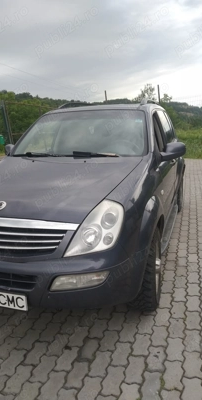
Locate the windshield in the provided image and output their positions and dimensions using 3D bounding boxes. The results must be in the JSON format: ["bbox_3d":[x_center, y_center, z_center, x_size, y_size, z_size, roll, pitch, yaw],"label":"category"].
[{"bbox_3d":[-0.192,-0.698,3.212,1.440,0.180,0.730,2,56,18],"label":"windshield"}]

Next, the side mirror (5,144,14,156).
[{"bbox_3d":[-1.043,-0.563,3.632,0.230,0.180,0.155,2,15,18],"label":"side mirror"}]

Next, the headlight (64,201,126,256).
[{"bbox_3d":[-0.033,0.158,1.809,0.310,0.270,0.320,2,15,18],"label":"headlight"}]

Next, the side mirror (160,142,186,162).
[{"bbox_3d":[0.733,-0.496,3.053,0.230,0.180,0.155,2,15,18],"label":"side mirror"}]

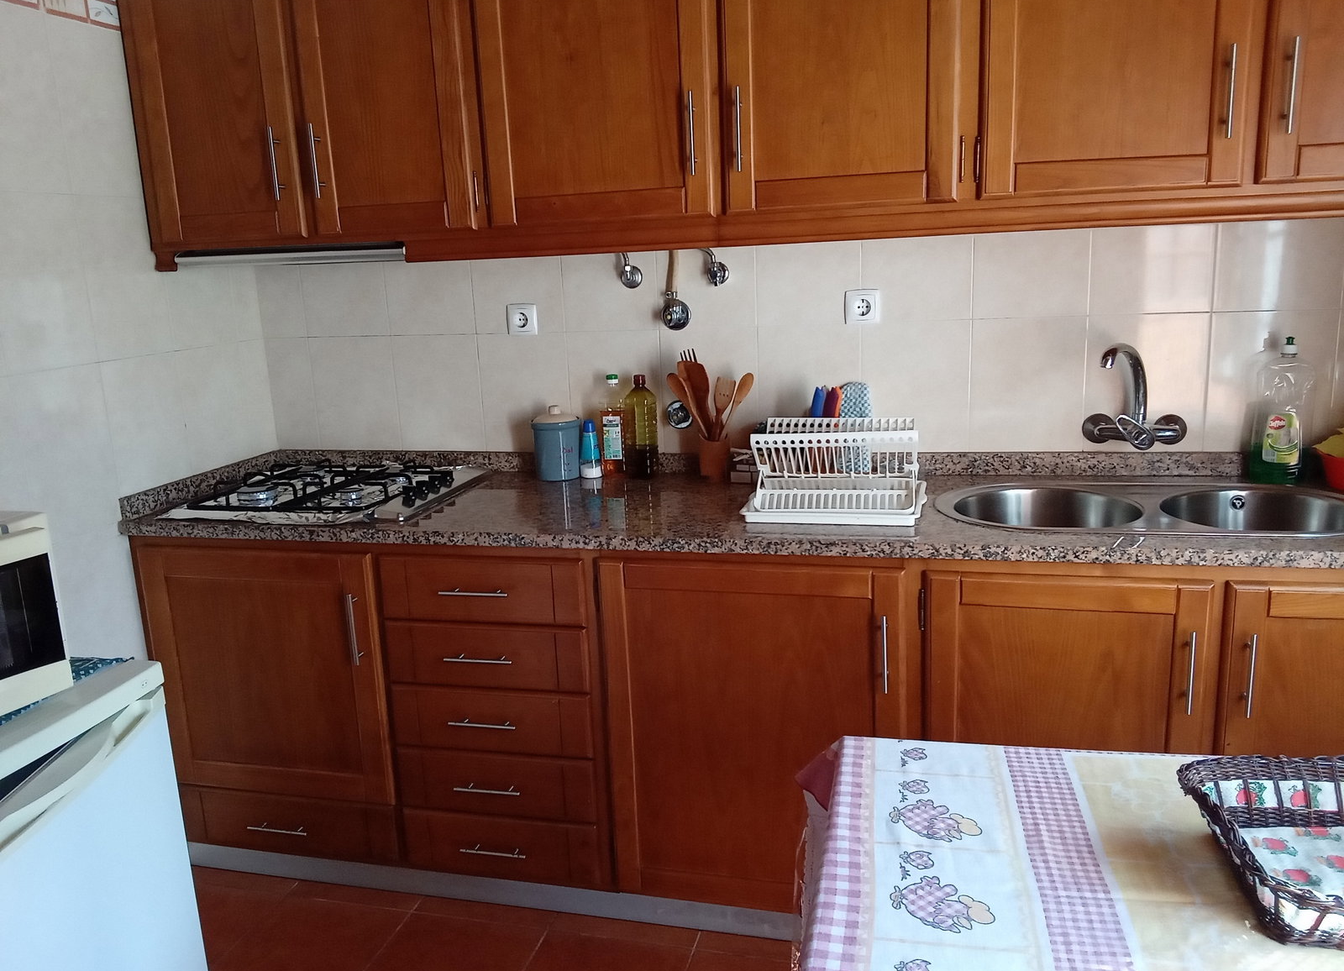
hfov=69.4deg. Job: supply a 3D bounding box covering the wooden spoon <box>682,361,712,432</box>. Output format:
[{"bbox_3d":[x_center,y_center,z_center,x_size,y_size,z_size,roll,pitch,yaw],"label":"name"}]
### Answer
[{"bbox_3d":[0.082,-0.165,2.374,0.058,0.279,0.018,-13,5,2],"label":"wooden spoon"}]

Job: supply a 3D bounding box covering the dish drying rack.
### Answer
[{"bbox_3d":[0.345,-0.039,2.034,0.362,0.172,0.320,1,13,14],"label":"dish drying rack"}]

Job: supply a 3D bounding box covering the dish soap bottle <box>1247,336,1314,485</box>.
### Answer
[{"bbox_3d":[1.302,-0.162,2.072,0.106,0.310,0.066,2,13,22],"label":"dish soap bottle"}]

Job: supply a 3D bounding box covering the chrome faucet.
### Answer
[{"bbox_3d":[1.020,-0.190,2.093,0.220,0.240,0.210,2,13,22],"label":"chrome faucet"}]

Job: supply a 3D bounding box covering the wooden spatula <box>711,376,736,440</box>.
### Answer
[{"bbox_3d":[0.111,-0.143,2.361,0.047,0.240,0.018,11,15,2],"label":"wooden spatula"}]

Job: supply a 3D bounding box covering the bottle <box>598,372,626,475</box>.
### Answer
[{"bbox_3d":[-0.150,-0.152,2.459,0.065,0.257,0.064,-1,12,7],"label":"bottle"}]

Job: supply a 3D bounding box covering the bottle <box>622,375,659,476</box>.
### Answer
[{"bbox_3d":[-0.079,-0.149,2.437,0.082,0.255,0.078,-1,12,7],"label":"bottle"}]

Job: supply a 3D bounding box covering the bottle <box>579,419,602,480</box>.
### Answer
[{"bbox_3d":[-0.207,-0.095,2.470,0.061,0.147,0.058,-3,12,-3],"label":"bottle"}]

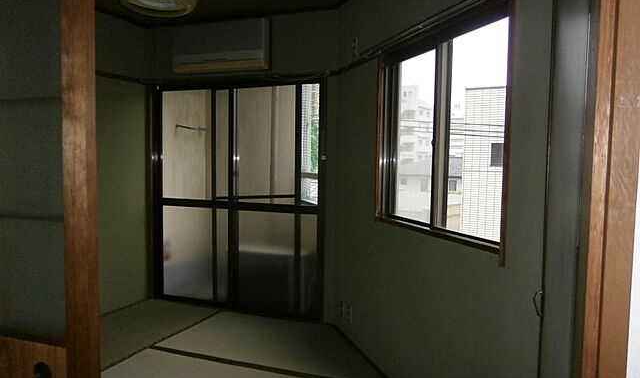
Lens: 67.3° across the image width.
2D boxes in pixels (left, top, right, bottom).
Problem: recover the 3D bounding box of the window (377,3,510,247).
[{"bbox_3d":[0.540,-0.261,2.293,0.110,0.930,1.100,0,3,-18],"label":"window"}]

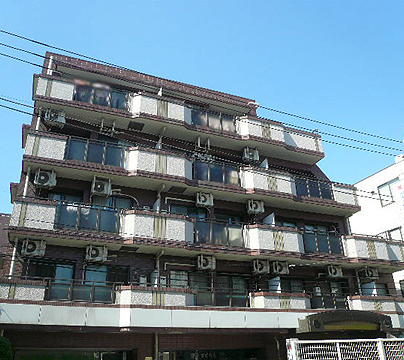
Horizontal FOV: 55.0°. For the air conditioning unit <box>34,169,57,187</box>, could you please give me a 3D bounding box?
[{"bbox_3d":[-6.044,-0.058,14.997,0.790,0.570,0.300,9,-27,-20],"label":"air conditioning unit"}]

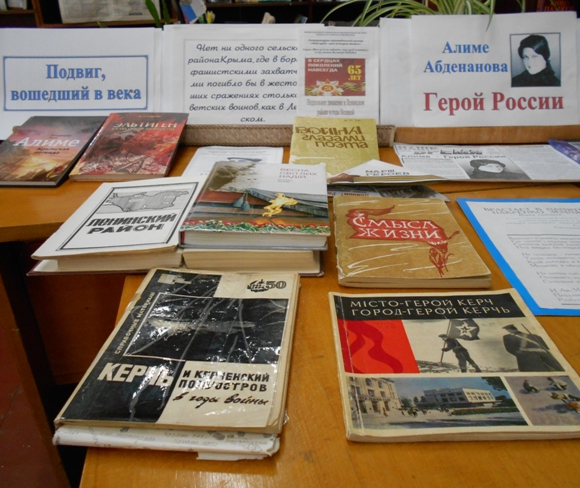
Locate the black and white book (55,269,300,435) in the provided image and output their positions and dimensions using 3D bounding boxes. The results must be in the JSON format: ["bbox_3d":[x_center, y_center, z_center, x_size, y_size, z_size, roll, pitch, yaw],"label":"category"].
[{"bbox_3d":[-0.068,0.071,0.379,0.138,0.007,0.182,2,28,3],"label":"black and white book"}]

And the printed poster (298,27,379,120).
[{"bbox_3d":[0.088,-0.298,0.893,0.149,0.198,0.004,0,6,0],"label":"printed poster"}]

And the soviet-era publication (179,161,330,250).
[{"bbox_3d":[-0.031,-0.054,0.591,0.152,0.018,0.219,1,28,2],"label":"soviet-era publication"}]

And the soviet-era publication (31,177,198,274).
[{"bbox_3d":[-0.193,-0.032,0.601,0.147,0.022,0.219,-3,28,-1],"label":"soviet-era publication"}]

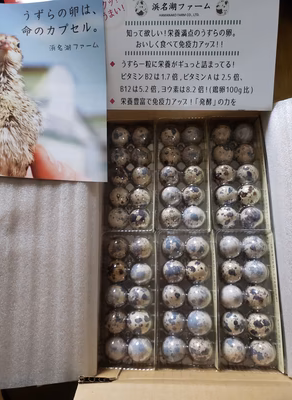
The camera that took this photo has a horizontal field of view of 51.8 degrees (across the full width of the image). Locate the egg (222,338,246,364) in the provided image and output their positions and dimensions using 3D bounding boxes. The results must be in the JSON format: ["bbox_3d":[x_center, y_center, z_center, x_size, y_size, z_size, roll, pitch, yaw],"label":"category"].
[{"bbox_3d":[0.097,0.165,0.330,0.026,0.032,0.026,-1,74,5],"label":"egg"}]

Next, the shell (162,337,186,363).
[{"bbox_3d":[0.032,0.167,0.336,0.026,0.032,0.026,-1,75,3],"label":"shell"}]

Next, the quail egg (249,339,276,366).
[{"bbox_3d":[0.128,0.168,0.332,0.027,0.032,0.027,-1,75,4],"label":"quail egg"}]

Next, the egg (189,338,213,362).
[{"bbox_3d":[0.061,0.167,0.337,0.026,0.032,0.026,-1,75,4],"label":"egg"}]

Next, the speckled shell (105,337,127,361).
[{"bbox_3d":[-0.034,0.169,0.341,0.024,0.032,0.024,-1,75,4],"label":"speckled shell"}]

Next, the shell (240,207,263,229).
[{"bbox_3d":[0.129,0.021,0.369,0.026,0.032,0.026,-1,75,3],"label":"shell"}]

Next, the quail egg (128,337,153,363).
[{"bbox_3d":[-0.006,0.170,0.342,0.026,0.032,0.026,-1,75,4],"label":"quail egg"}]

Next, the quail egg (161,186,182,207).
[{"bbox_3d":[0.033,-0.005,0.383,0.025,0.032,0.025,-1,75,4],"label":"quail egg"}]

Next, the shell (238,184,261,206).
[{"bbox_3d":[0.129,-0.006,0.377,0.026,0.033,0.026,-1,75,4],"label":"shell"}]

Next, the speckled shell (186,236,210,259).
[{"bbox_3d":[0.061,0.056,0.355,0.026,0.033,0.026,-1,75,3],"label":"speckled shell"}]

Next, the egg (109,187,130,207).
[{"bbox_3d":[-0.035,-0.005,0.388,0.025,0.032,0.025,-1,75,4],"label":"egg"}]

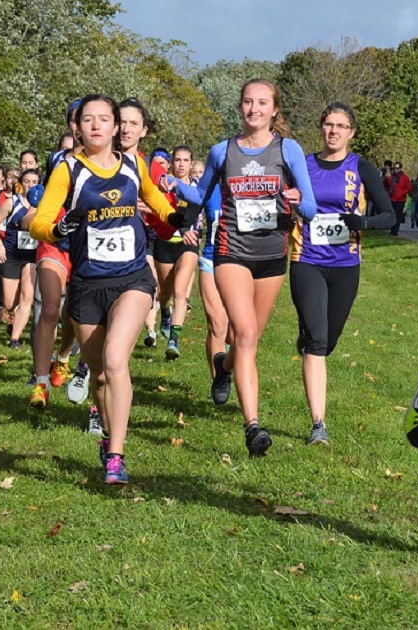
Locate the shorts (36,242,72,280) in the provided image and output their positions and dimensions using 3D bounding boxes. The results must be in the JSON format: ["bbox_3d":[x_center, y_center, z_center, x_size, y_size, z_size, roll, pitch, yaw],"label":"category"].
[{"bbox_3d":[-0.741,-0.300,7.950,0.370,0.280,0.270,-1,4,-8],"label":"shorts"}]

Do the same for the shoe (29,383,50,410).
[{"bbox_3d":[-0.905,0.437,8.020,0.095,0.110,0.260,1,5,15],"label":"shoe"}]

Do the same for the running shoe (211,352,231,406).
[{"bbox_3d":[0.052,0.301,7.050,0.092,0.255,0.105,-2,14,-23],"label":"running shoe"}]

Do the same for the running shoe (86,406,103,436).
[{"bbox_3d":[-0.551,0.523,7.415,0.095,0.125,0.260,0,4,-5],"label":"running shoe"}]

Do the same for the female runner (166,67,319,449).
[{"bbox_3d":[0.150,-0.217,6.786,0.620,1.694,0.800,0,4,-3],"label":"female runner"}]

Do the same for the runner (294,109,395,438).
[{"bbox_3d":[0.616,-0.207,7.183,0.540,1.612,0.720,0,4,2],"label":"runner"}]

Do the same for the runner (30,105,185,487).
[{"bbox_3d":[-0.430,-0.125,6.282,0.600,1.588,0.750,-1,4,-8],"label":"runner"}]

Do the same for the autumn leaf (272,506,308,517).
[{"bbox_3d":[0.299,0.721,5.494,0.125,0.025,0.100,0,4,0],"label":"autumn leaf"}]

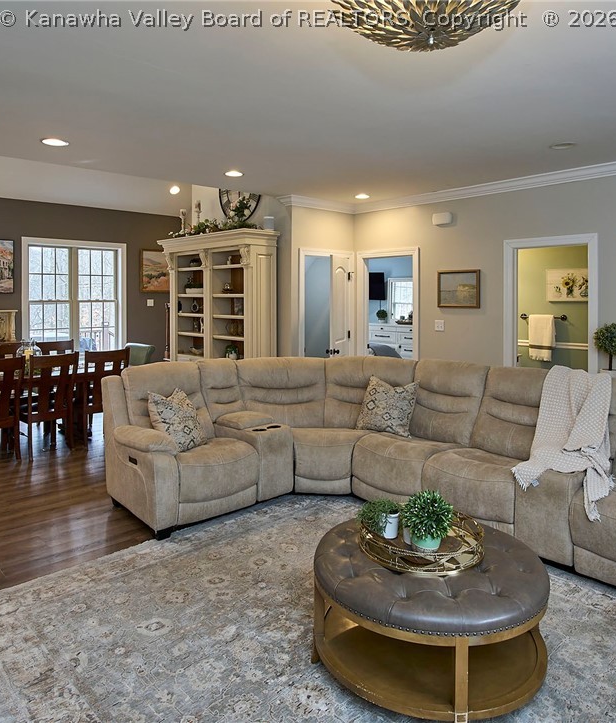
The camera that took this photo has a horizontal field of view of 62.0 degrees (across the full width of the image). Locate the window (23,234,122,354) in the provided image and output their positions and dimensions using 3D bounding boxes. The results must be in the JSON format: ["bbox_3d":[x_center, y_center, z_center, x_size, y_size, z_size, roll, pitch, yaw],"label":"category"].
[{"bbox_3d":[-3.905,-0.998,8.677,1.722,2.081,0.133,-4,6,-40],"label":"window"}]

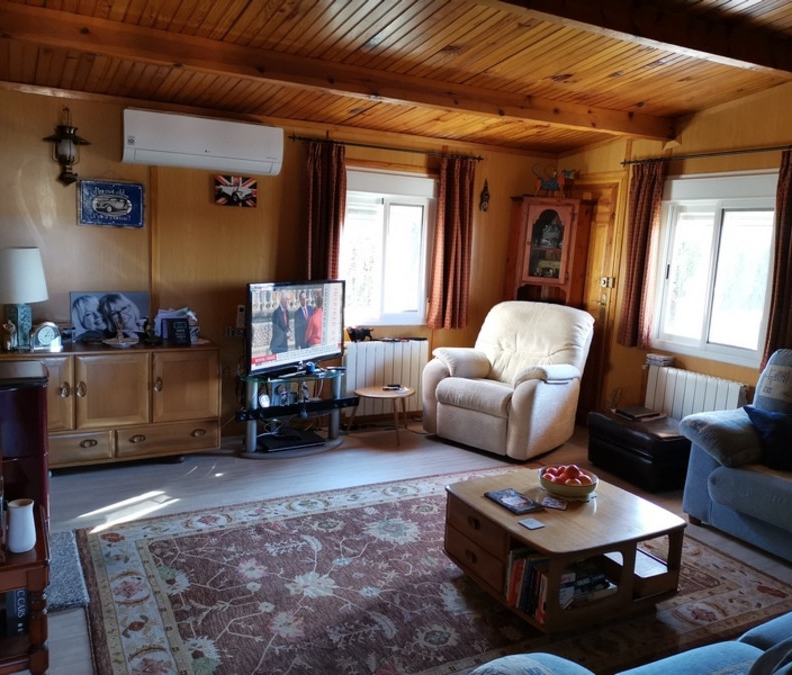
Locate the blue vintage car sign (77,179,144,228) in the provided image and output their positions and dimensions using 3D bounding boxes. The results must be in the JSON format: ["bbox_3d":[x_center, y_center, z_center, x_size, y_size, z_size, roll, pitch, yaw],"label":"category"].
[{"bbox_3d":[-1.767,-0.827,4.375,0.378,0.275,0.020,-2,9,-30],"label":"blue vintage car sign"}]

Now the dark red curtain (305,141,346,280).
[{"bbox_3d":[-0.511,-0.699,5.031,0.300,1.370,0.110,-2,9,-31],"label":"dark red curtain"}]

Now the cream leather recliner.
[{"bbox_3d":[0.859,0.279,5.371,0.930,1.020,0.930,10,11,41],"label":"cream leather recliner"}]

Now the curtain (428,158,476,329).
[{"bbox_3d":[0.453,-0.738,5.603,0.370,1.370,0.110,-2,9,-31],"label":"curtain"}]

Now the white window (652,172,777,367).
[{"bbox_3d":[2.224,-0.480,4.905,0.100,1.260,0.910,-2,9,-31],"label":"white window"}]

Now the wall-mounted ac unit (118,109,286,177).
[{"bbox_3d":[-1.225,-1.236,4.512,0.985,0.320,0.205,-2,9,-31],"label":"wall-mounted ac unit"}]

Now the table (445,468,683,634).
[{"bbox_3d":[0.709,0.915,3.055,0.775,0.403,0.800,-2,9,-28],"label":"table"}]

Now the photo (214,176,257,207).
[{"bbox_3d":[-1.112,-1.014,4.874,0.290,0.190,0.022,-2,9,-28],"label":"photo"}]

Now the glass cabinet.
[{"bbox_3d":[1.304,-0.266,6.126,0.690,1.850,0.450,4,8,14],"label":"glass cabinet"}]

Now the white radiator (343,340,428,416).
[{"bbox_3d":[-0.087,0.320,5.573,0.717,0.580,0.090,-2,9,-28],"label":"white radiator"}]

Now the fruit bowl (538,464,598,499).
[{"bbox_3d":[0.778,0.648,3.141,0.258,0.110,0.258,2,8,0],"label":"fruit bowl"}]

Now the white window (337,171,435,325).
[{"bbox_3d":[-0.083,-0.688,5.481,0.861,1.181,0.090,-2,9,-28],"label":"white window"}]

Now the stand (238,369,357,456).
[{"bbox_3d":[-0.707,0.519,4.940,0.820,0.530,0.420,-4,10,-37],"label":"stand"}]

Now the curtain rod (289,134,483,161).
[{"bbox_3d":[-0.025,-1.425,5.309,1.650,0.050,0.090,-2,9,-28],"label":"curtain rod"}]

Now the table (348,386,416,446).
[{"bbox_3d":[-0.104,0.562,5.167,0.475,0.355,0.465,2,8,-1],"label":"table"}]

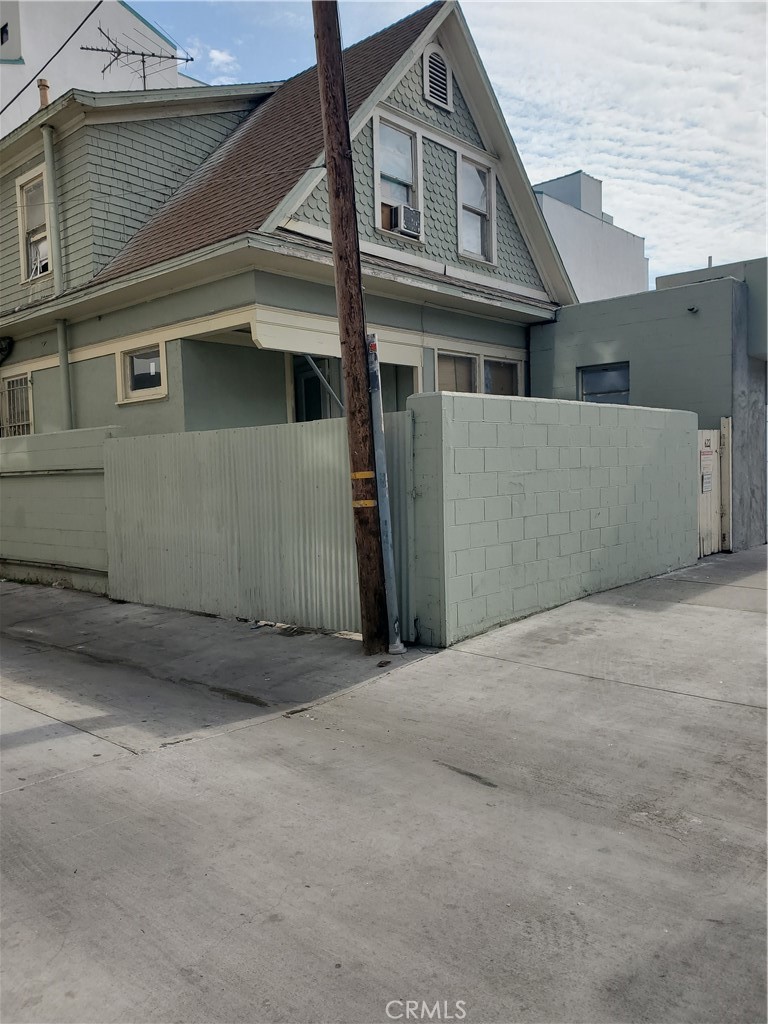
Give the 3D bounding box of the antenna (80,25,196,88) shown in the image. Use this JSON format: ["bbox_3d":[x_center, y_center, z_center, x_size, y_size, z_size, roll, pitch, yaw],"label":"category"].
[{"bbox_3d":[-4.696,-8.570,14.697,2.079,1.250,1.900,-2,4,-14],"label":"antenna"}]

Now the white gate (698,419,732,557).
[{"bbox_3d":[4.425,-0.342,10.369,0.120,1.870,1.250,2,5,42],"label":"white gate"}]

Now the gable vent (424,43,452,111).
[{"bbox_3d":[0.753,-6.028,10.624,0.090,0.821,0.650,2,5,42],"label":"gable vent"}]

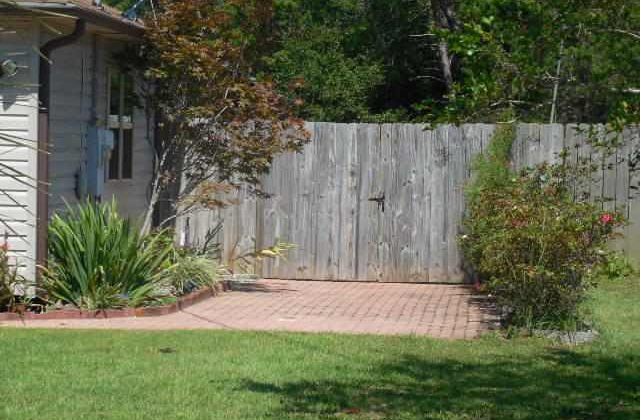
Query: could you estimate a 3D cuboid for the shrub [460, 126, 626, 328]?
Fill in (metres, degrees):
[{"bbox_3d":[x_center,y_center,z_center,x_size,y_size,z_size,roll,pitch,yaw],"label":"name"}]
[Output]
[{"bbox_3d":[2.030,0.160,20.000,1.450,1.750,1.400,1,2,4],"label":"shrub"}]

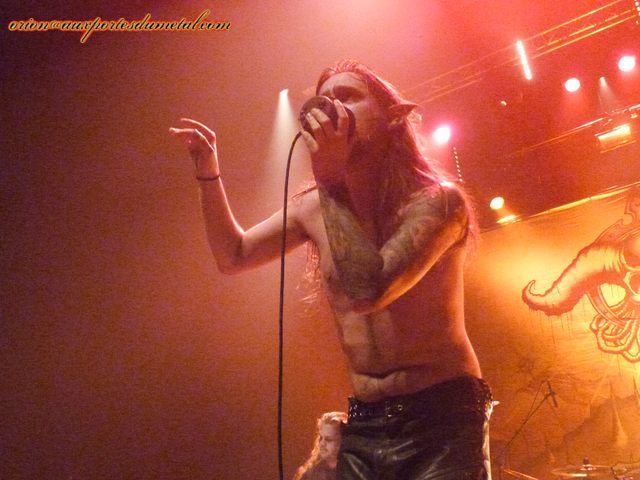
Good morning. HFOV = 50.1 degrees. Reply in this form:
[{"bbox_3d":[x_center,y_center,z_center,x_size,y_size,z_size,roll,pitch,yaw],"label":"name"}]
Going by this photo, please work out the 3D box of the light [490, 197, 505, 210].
[{"bbox_3d":[2.118,-0.441,8.117,0.200,0.200,0.240,-11,5,27],"label":"light"}]

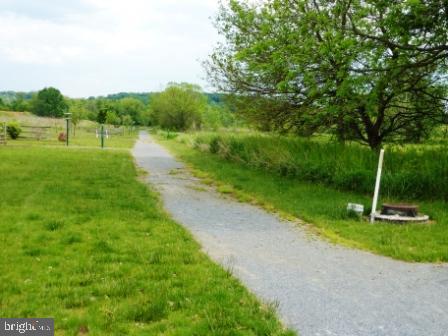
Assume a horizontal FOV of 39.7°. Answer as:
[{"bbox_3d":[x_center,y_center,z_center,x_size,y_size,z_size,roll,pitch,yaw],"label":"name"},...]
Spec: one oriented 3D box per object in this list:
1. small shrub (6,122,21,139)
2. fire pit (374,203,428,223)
[{"bbox_3d":[-16.265,-2.898,48.000,1.100,1.250,1.100,0,4,0],"label":"small shrub"},{"bbox_3d":[3.182,0.790,11.200,1.020,0.230,1.020,0,4,0],"label":"fire pit"}]

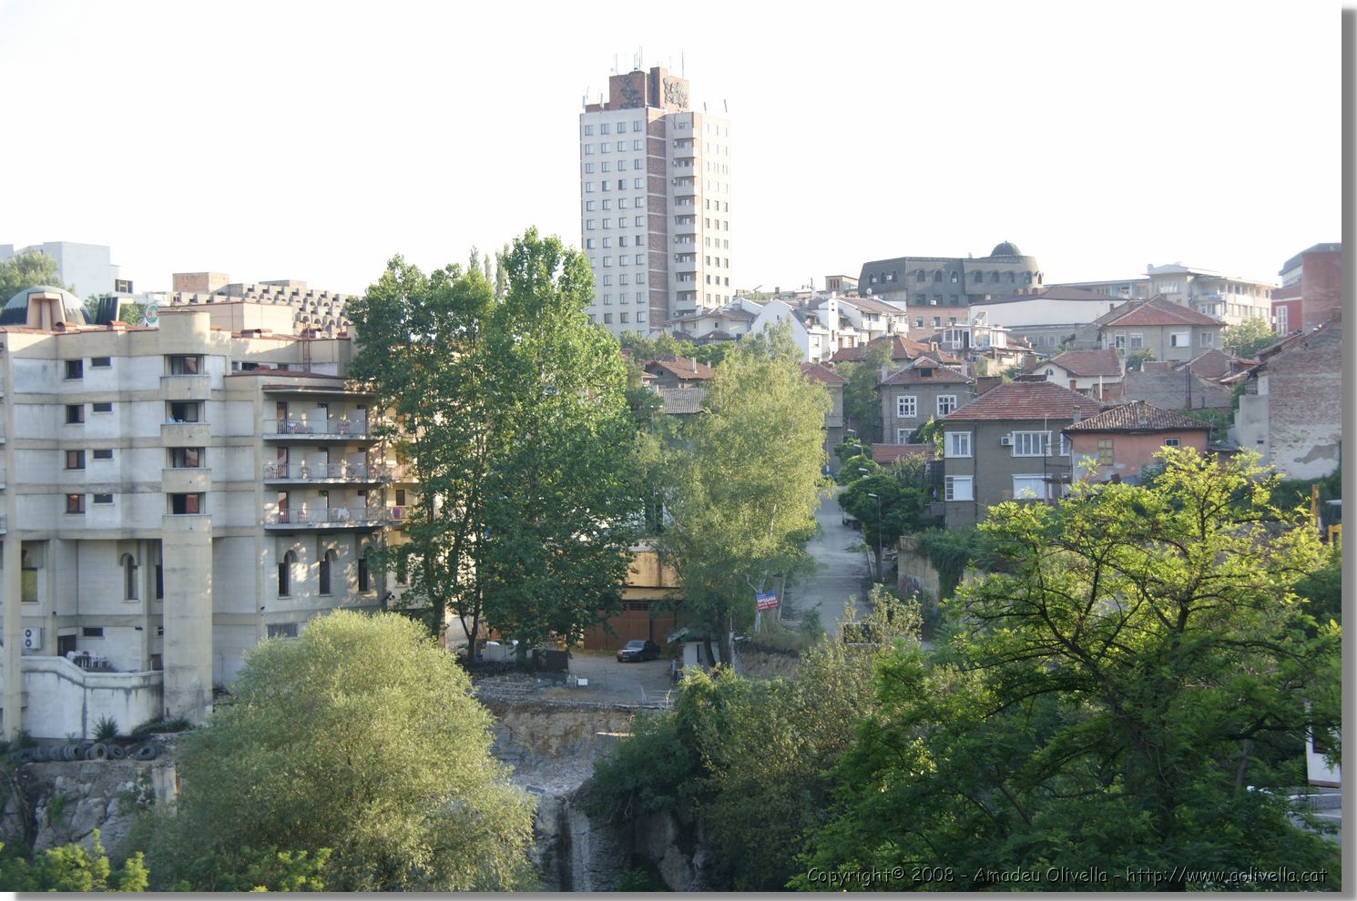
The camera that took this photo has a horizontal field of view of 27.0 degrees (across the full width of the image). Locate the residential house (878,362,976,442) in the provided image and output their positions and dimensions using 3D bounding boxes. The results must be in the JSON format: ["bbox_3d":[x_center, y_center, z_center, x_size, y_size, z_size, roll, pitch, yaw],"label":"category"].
[{"bbox_3d":[21.800,-4.000,248.000,8.600,8.400,8.500,-1,0,7],"label":"residential house"}]

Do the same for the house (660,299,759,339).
[{"bbox_3d":[3.900,-15.900,356.000,12.200,6.200,9.500,-1,0,0],"label":"house"}]

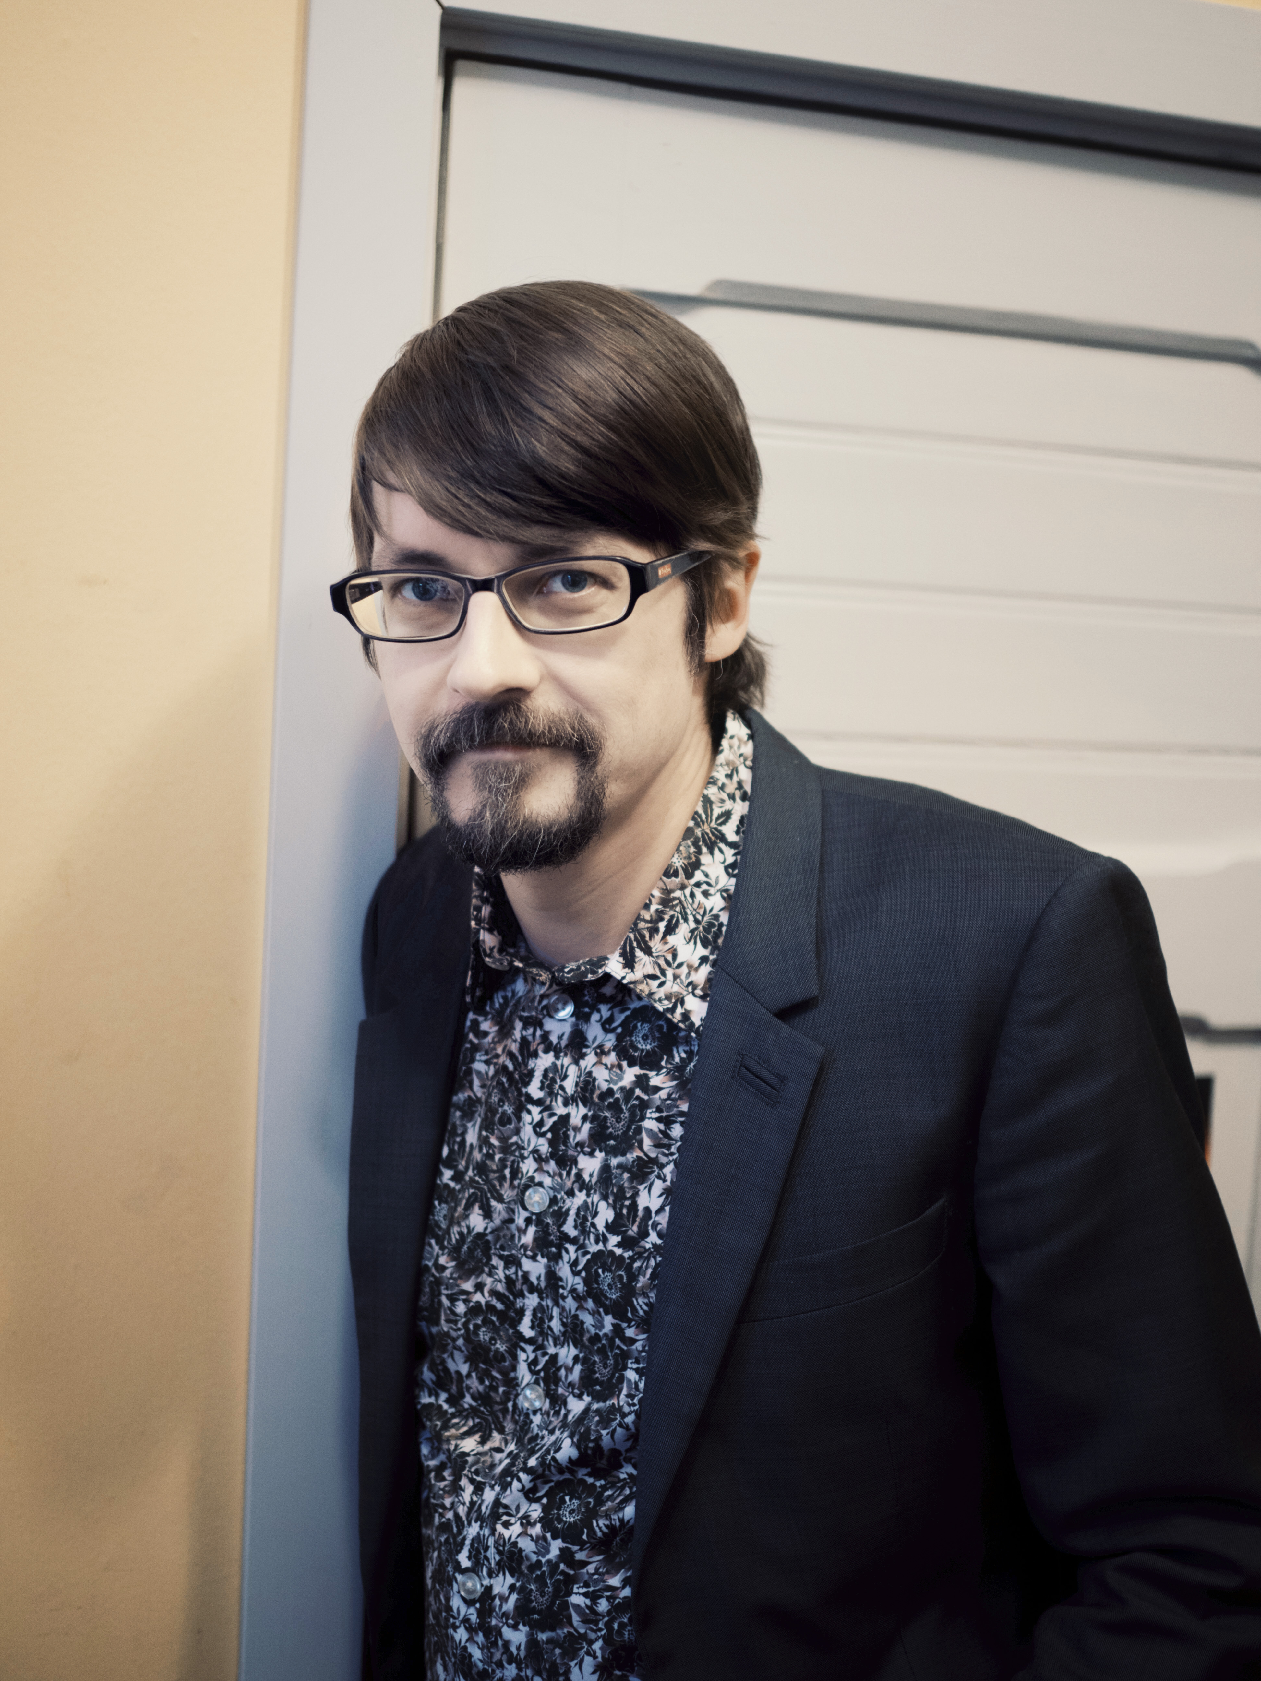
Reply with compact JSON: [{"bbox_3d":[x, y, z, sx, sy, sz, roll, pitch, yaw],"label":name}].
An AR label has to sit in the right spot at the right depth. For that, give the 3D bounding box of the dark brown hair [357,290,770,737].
[{"bbox_3d":[-0.031,-0.144,1.080,0.178,0.208,0.212,-4,7,17],"label":"dark brown hair"}]

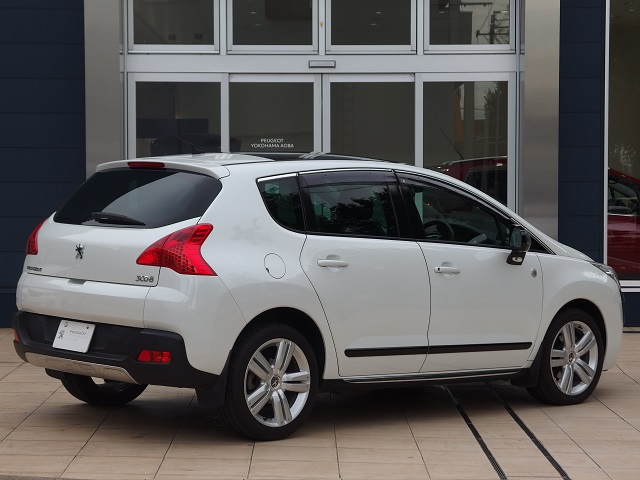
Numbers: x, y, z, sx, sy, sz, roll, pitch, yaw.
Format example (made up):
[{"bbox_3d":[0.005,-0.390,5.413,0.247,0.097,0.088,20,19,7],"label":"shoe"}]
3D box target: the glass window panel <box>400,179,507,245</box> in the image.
[{"bbox_3d":[0.856,-0.183,9.721,0.919,0.495,0.090,0,-18,-43],"label":"glass window panel"}]

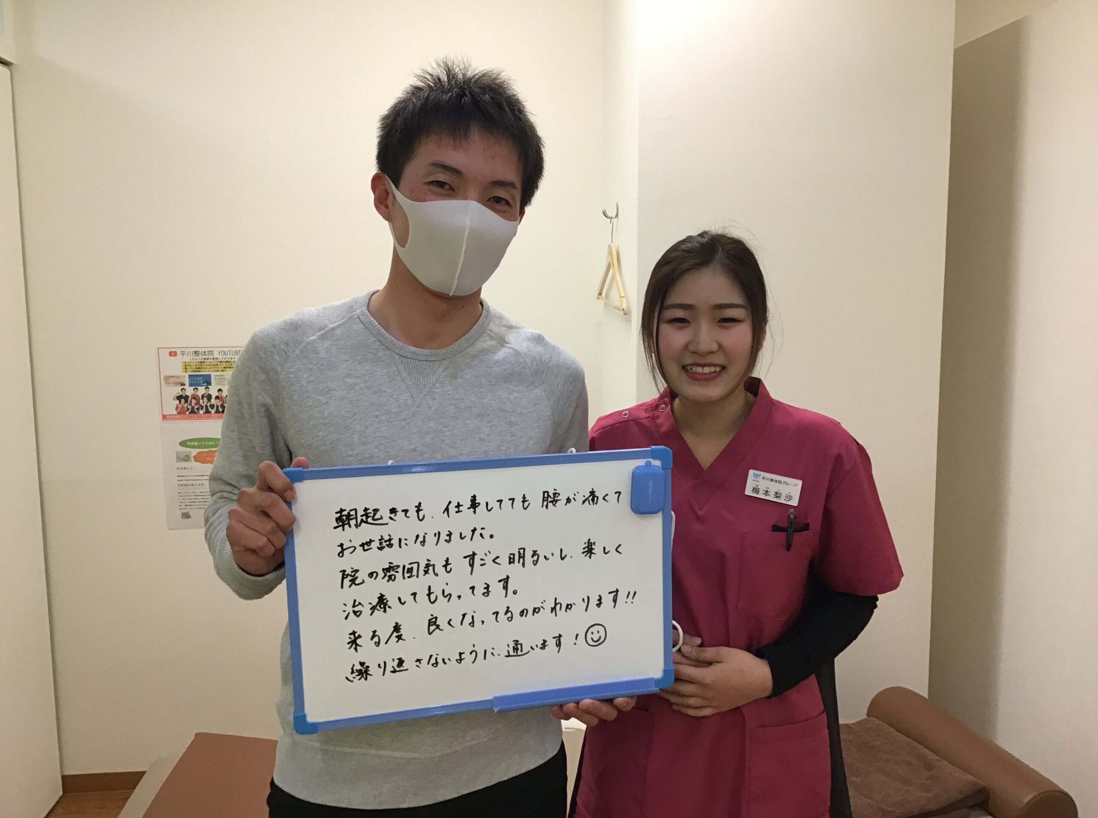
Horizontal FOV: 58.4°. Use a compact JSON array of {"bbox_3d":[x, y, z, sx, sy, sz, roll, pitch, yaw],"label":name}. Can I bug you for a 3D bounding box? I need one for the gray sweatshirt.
[{"bbox_3d":[-0.176,0.167,1.269,0.480,0.630,0.310,-2,7,-10],"label":"gray sweatshirt"}]

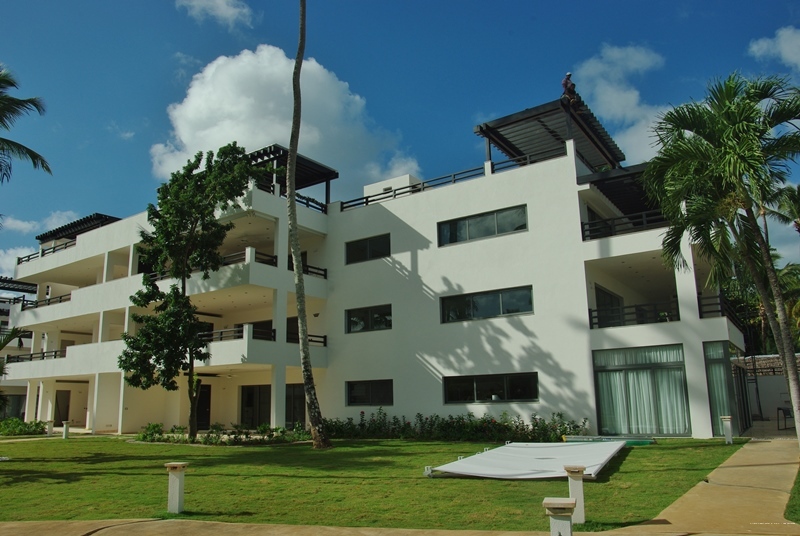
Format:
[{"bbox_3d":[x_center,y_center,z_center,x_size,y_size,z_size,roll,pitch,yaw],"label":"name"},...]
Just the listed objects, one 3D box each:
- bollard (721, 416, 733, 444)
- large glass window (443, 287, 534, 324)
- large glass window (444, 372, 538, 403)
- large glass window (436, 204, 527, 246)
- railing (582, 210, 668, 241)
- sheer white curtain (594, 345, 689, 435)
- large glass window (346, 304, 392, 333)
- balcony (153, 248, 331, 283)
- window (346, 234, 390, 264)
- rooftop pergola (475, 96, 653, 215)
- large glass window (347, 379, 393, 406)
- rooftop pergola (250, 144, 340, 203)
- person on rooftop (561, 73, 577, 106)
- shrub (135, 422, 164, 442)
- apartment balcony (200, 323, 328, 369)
[{"bbox_3d":[9.176,4.555,15.606,0.270,0.750,0.270,-10,-16,32],"label":"bollard"},{"bbox_3d":[3.353,1.476,21.778,3.939,1.073,0.140,-10,-16,32],"label":"large glass window"},{"bbox_3d":[3.485,4.721,21.589,4.030,1.110,0.160,-10,-15,34],"label":"large glass window"},{"bbox_3d":[3.297,-1.645,22.532,3.939,1.068,0.140,-10,-16,32],"label":"large glass window"},{"bbox_3d":[7.931,-1.539,19.662,3.000,0.790,0.120,-10,-15,34],"label":"railing"},{"bbox_3d":[7.921,4.061,18.236,2.750,2.750,0.150,-10,-16,32],"label":"sheer white curtain"},{"bbox_3d":[-1.367,2.291,24.802,2.551,1.073,0.140,-10,-16,32],"label":"large glass window"},{"bbox_3d":[-8.287,0.927,27.752,8.250,1.570,4.800,-10,-15,34],"label":"balcony"},{"bbox_3d":[-1.422,-0.830,25.556,2.551,1.068,0.140,-10,-16,32],"label":"window"},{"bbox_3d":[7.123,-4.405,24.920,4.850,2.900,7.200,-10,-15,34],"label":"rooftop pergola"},{"bbox_3d":[-1.342,5.606,24.873,2.700,1.102,0.160,-10,-15,34],"label":"large glass window"},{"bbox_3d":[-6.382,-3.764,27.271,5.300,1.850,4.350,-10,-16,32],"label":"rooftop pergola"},{"bbox_3d":[6.329,-6.743,20.900,0.500,1.100,0.500,-10,-16,32],"label":"person on rooftop"},{"bbox_3d":[-10.000,6.593,22.300,0.950,0.780,0.850,-10,-16,32],"label":"shrub"},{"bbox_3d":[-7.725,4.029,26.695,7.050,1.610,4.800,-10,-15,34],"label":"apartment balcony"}]

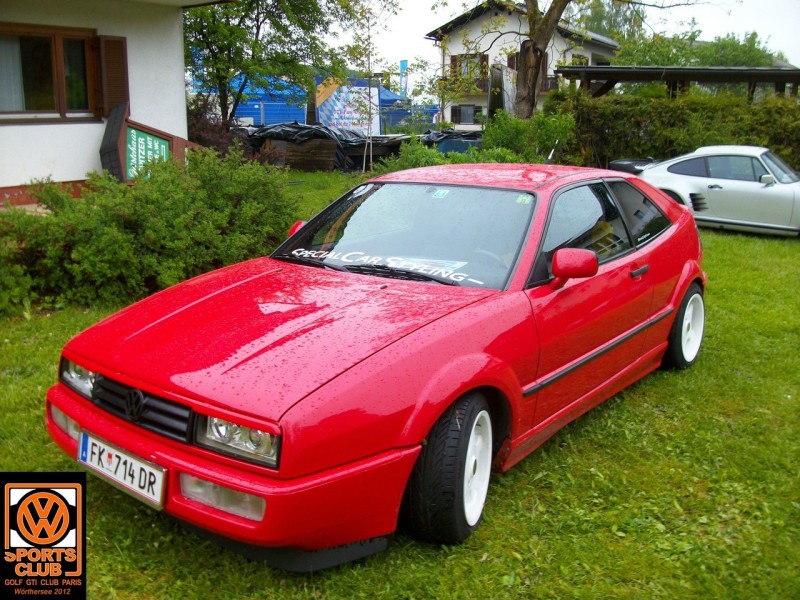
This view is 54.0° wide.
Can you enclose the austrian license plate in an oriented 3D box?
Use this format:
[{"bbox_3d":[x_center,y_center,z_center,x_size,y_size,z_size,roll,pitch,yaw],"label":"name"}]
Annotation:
[{"bbox_3d":[-0.967,0.575,2.718,0.522,0.128,0.020,11,8,38],"label":"austrian license plate"}]

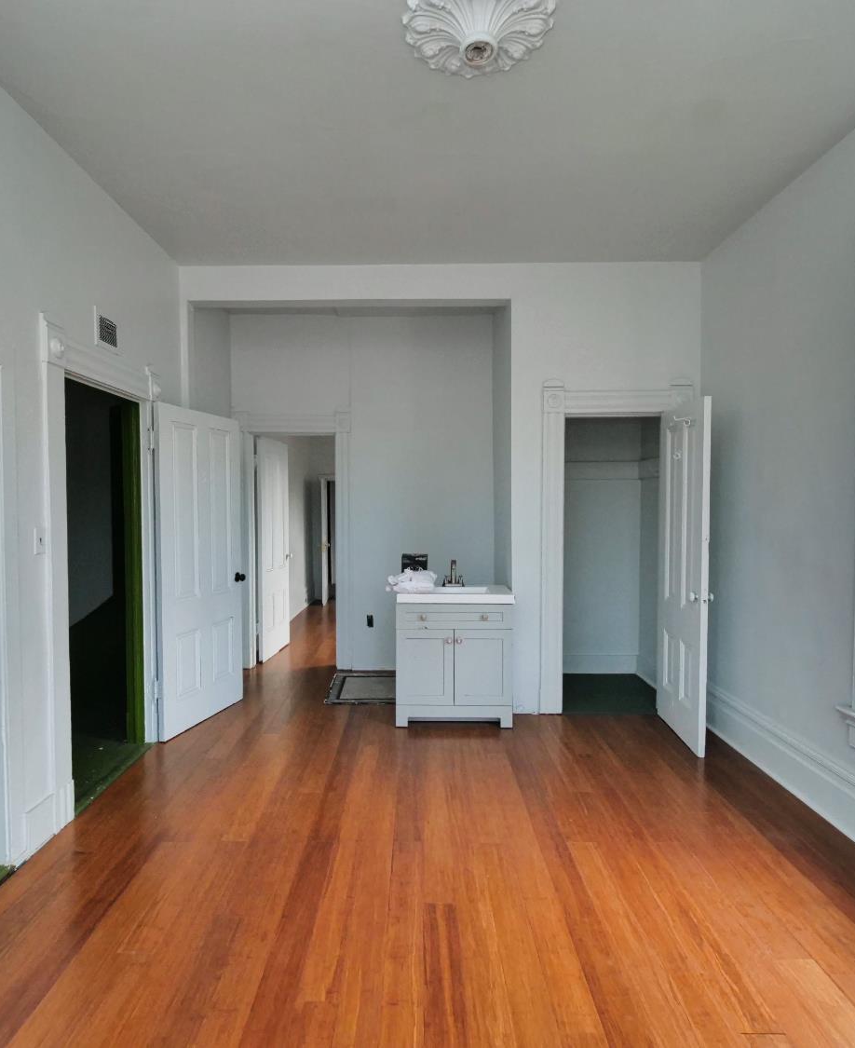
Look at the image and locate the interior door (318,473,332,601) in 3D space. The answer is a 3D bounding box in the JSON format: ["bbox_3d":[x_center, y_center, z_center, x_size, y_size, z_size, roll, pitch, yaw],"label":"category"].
[{"bbox_3d":[-1.545,0.261,8.616,0.045,1.881,0.713,0,2,-2],"label":"interior door"}]

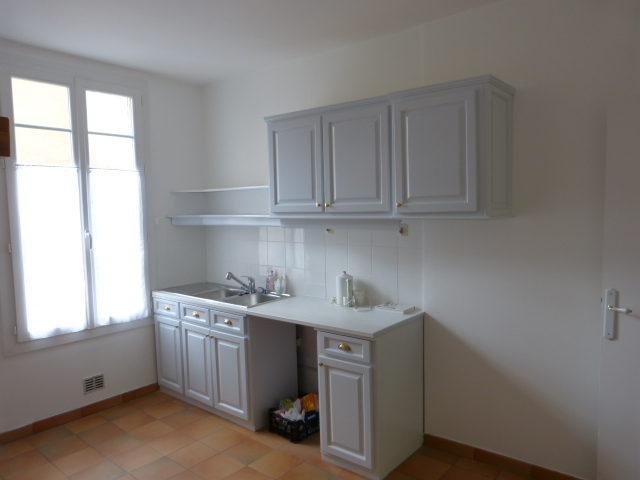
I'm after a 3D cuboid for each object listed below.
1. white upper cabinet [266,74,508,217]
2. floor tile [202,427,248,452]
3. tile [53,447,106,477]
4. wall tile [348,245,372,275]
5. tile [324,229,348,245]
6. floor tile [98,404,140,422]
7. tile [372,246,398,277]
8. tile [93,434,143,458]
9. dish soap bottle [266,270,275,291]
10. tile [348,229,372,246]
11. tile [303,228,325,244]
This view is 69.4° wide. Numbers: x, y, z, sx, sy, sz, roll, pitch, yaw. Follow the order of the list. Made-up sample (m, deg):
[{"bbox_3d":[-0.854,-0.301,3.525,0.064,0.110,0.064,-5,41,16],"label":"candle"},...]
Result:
[{"bbox_3d":[0.350,-0.489,2.910,1.563,0.698,0.400,2,5,39],"label":"white upper cabinet"},{"bbox_3d":[-0.652,1.361,3.149,0.244,0.010,0.244,3,5,41],"label":"floor tile"},{"bbox_3d":[-1.498,1.392,2.897,0.244,0.012,0.244,2,5,40],"label":"tile"},{"bbox_3d":[0.285,0.145,3.292,0.206,0.206,0.010,2,5,39],"label":"wall tile"},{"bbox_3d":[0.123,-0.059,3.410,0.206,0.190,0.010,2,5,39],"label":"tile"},{"bbox_3d":[-1.554,1.347,3.585,0.235,0.012,0.244,2,5,40],"label":"floor tile"},{"bbox_3d":[0.436,0.150,3.148,0.203,0.200,0.010,2,5,40],"label":"tile"},{"bbox_3d":[-1.340,1.377,3.084,0.244,0.012,0.244,2,5,40],"label":"tile"},{"bbox_3d":[-0.410,0.346,3.812,0.066,0.180,0.050,2,5,40],"label":"dish soap bottle"},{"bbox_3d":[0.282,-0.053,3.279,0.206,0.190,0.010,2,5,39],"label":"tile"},{"bbox_3d":[-0.042,-0.069,3.534,0.203,0.200,0.010,2,5,40],"label":"tile"}]

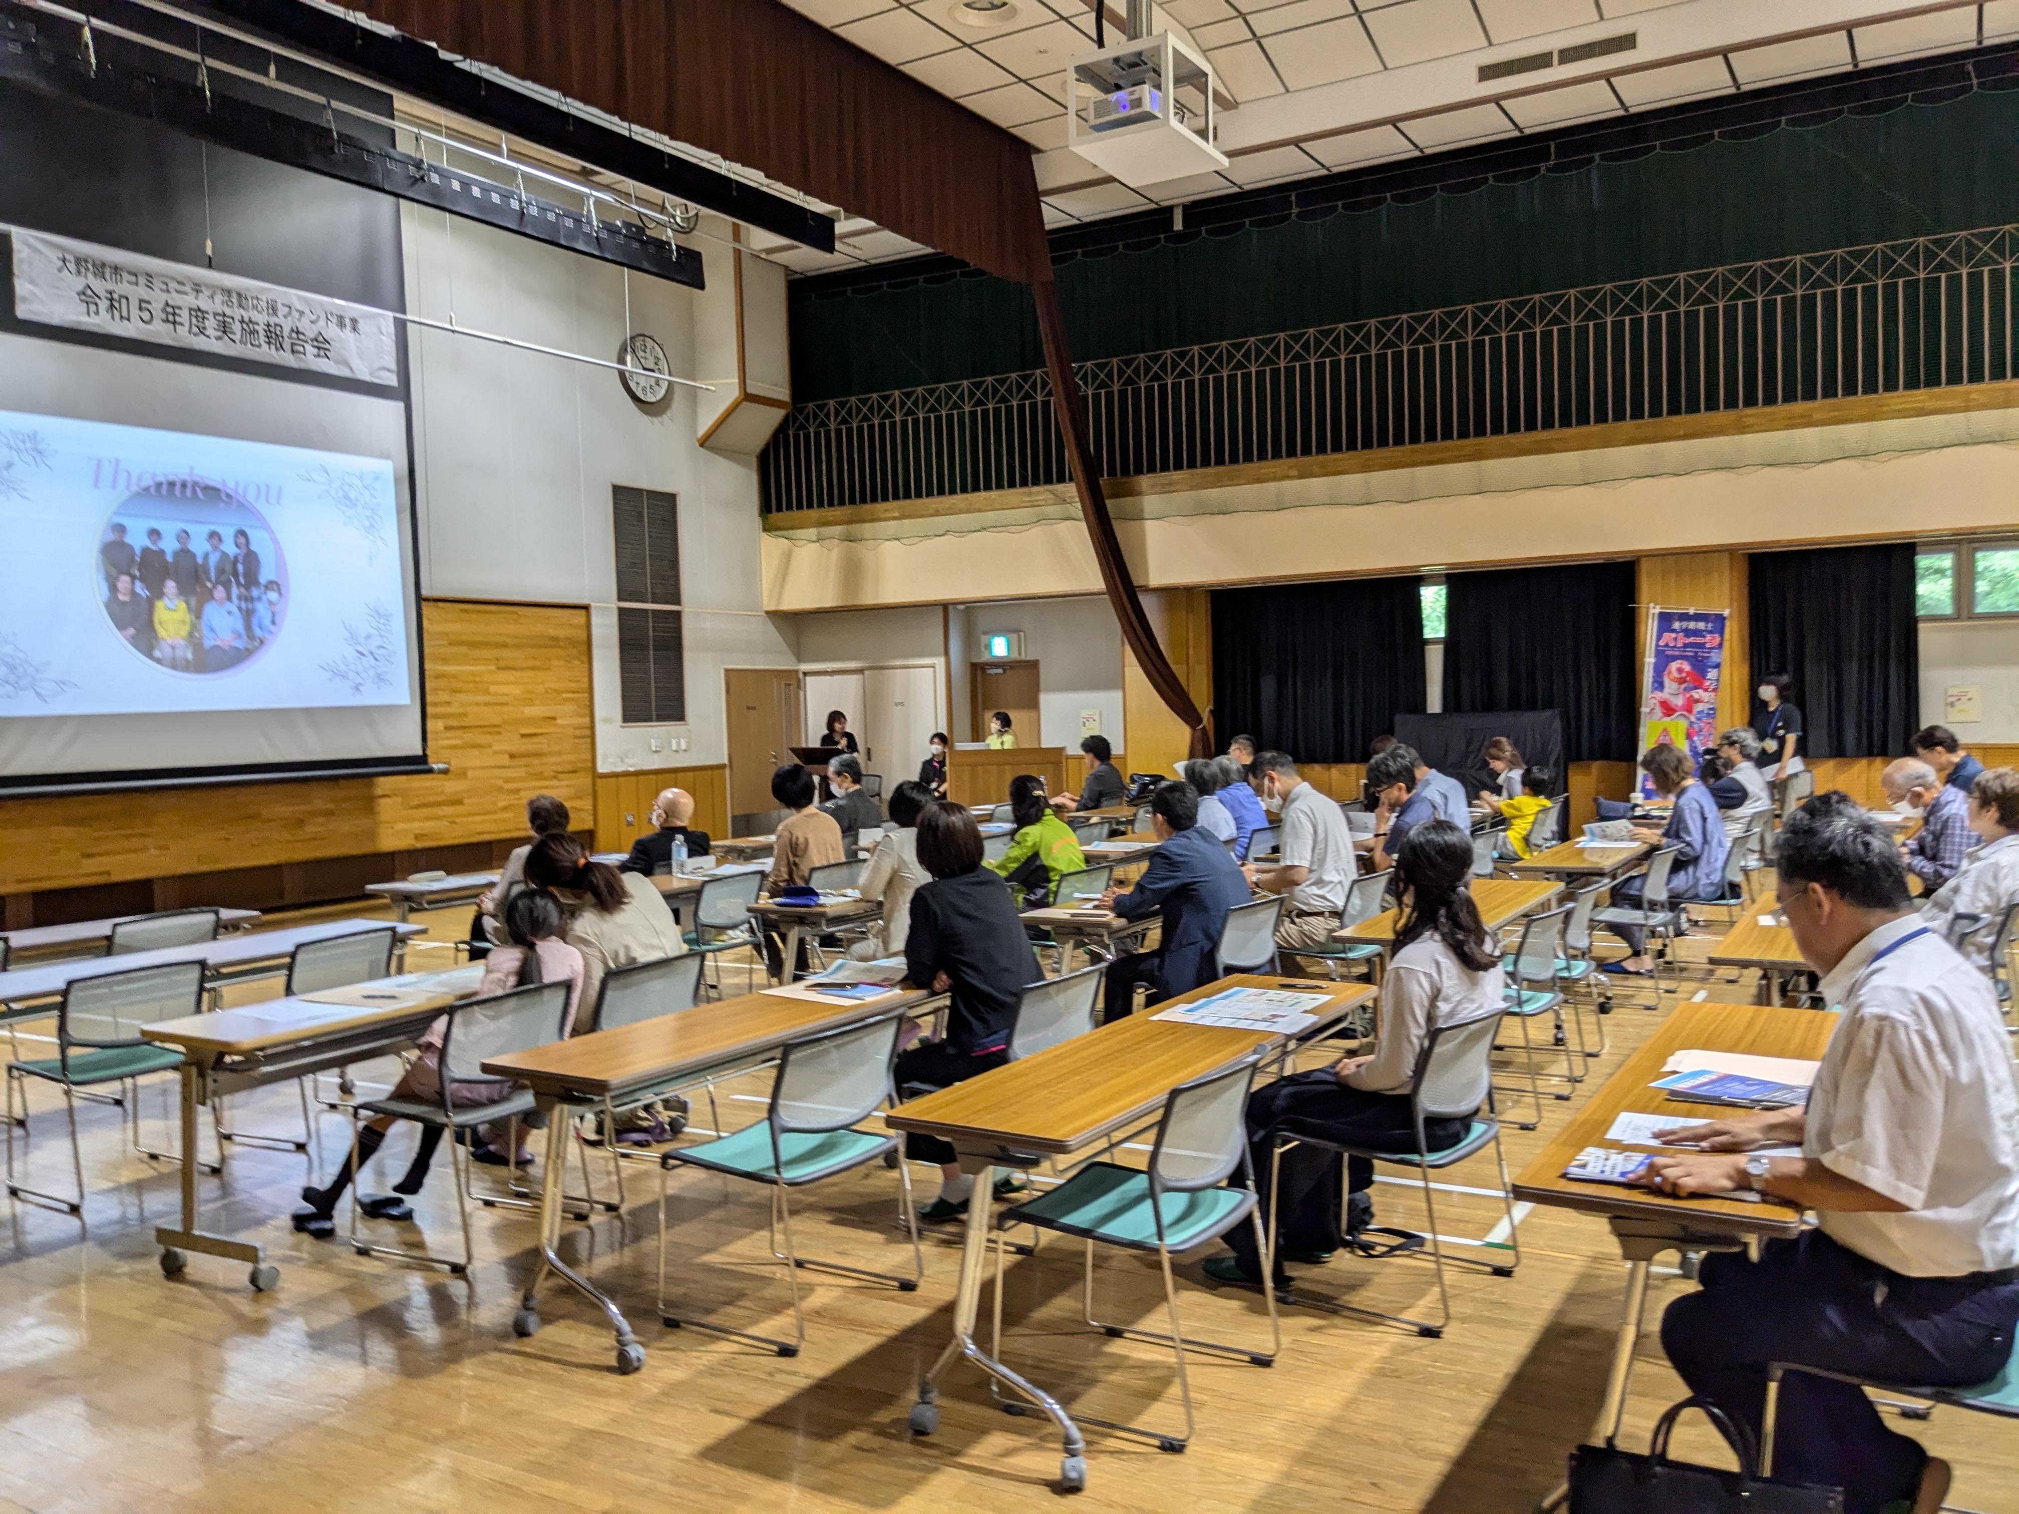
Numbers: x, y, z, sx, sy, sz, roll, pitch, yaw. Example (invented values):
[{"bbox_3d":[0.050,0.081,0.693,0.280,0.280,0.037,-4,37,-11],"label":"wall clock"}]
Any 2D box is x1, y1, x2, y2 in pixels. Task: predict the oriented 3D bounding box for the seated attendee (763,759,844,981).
[{"bbox_3d":[-1.139,0.665,8.301,0.760,1.260,0.500,0,2,31],"label":"seated attendee"}]

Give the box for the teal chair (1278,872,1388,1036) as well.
[{"bbox_3d":[1.433,0.892,7.204,0.530,0.755,0.500,0,2,28],"label":"teal chair"}]

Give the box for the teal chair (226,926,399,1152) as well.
[{"bbox_3d":[-2.628,1.043,5.972,0.490,0.760,0.490,0,2,29],"label":"teal chair"}]

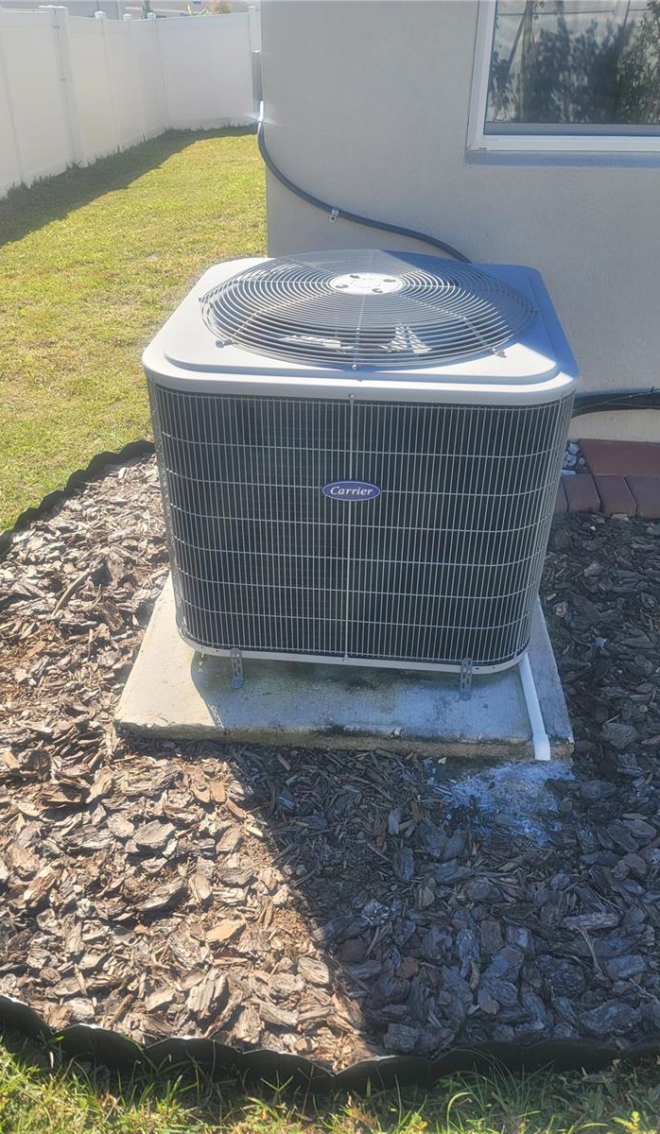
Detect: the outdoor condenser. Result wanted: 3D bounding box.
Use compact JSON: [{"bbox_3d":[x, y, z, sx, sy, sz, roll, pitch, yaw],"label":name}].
[{"bbox_3d":[0.086,-0.313,2.114,0.888,0.812,0.888,3,35,5],"label":"outdoor condenser"}]

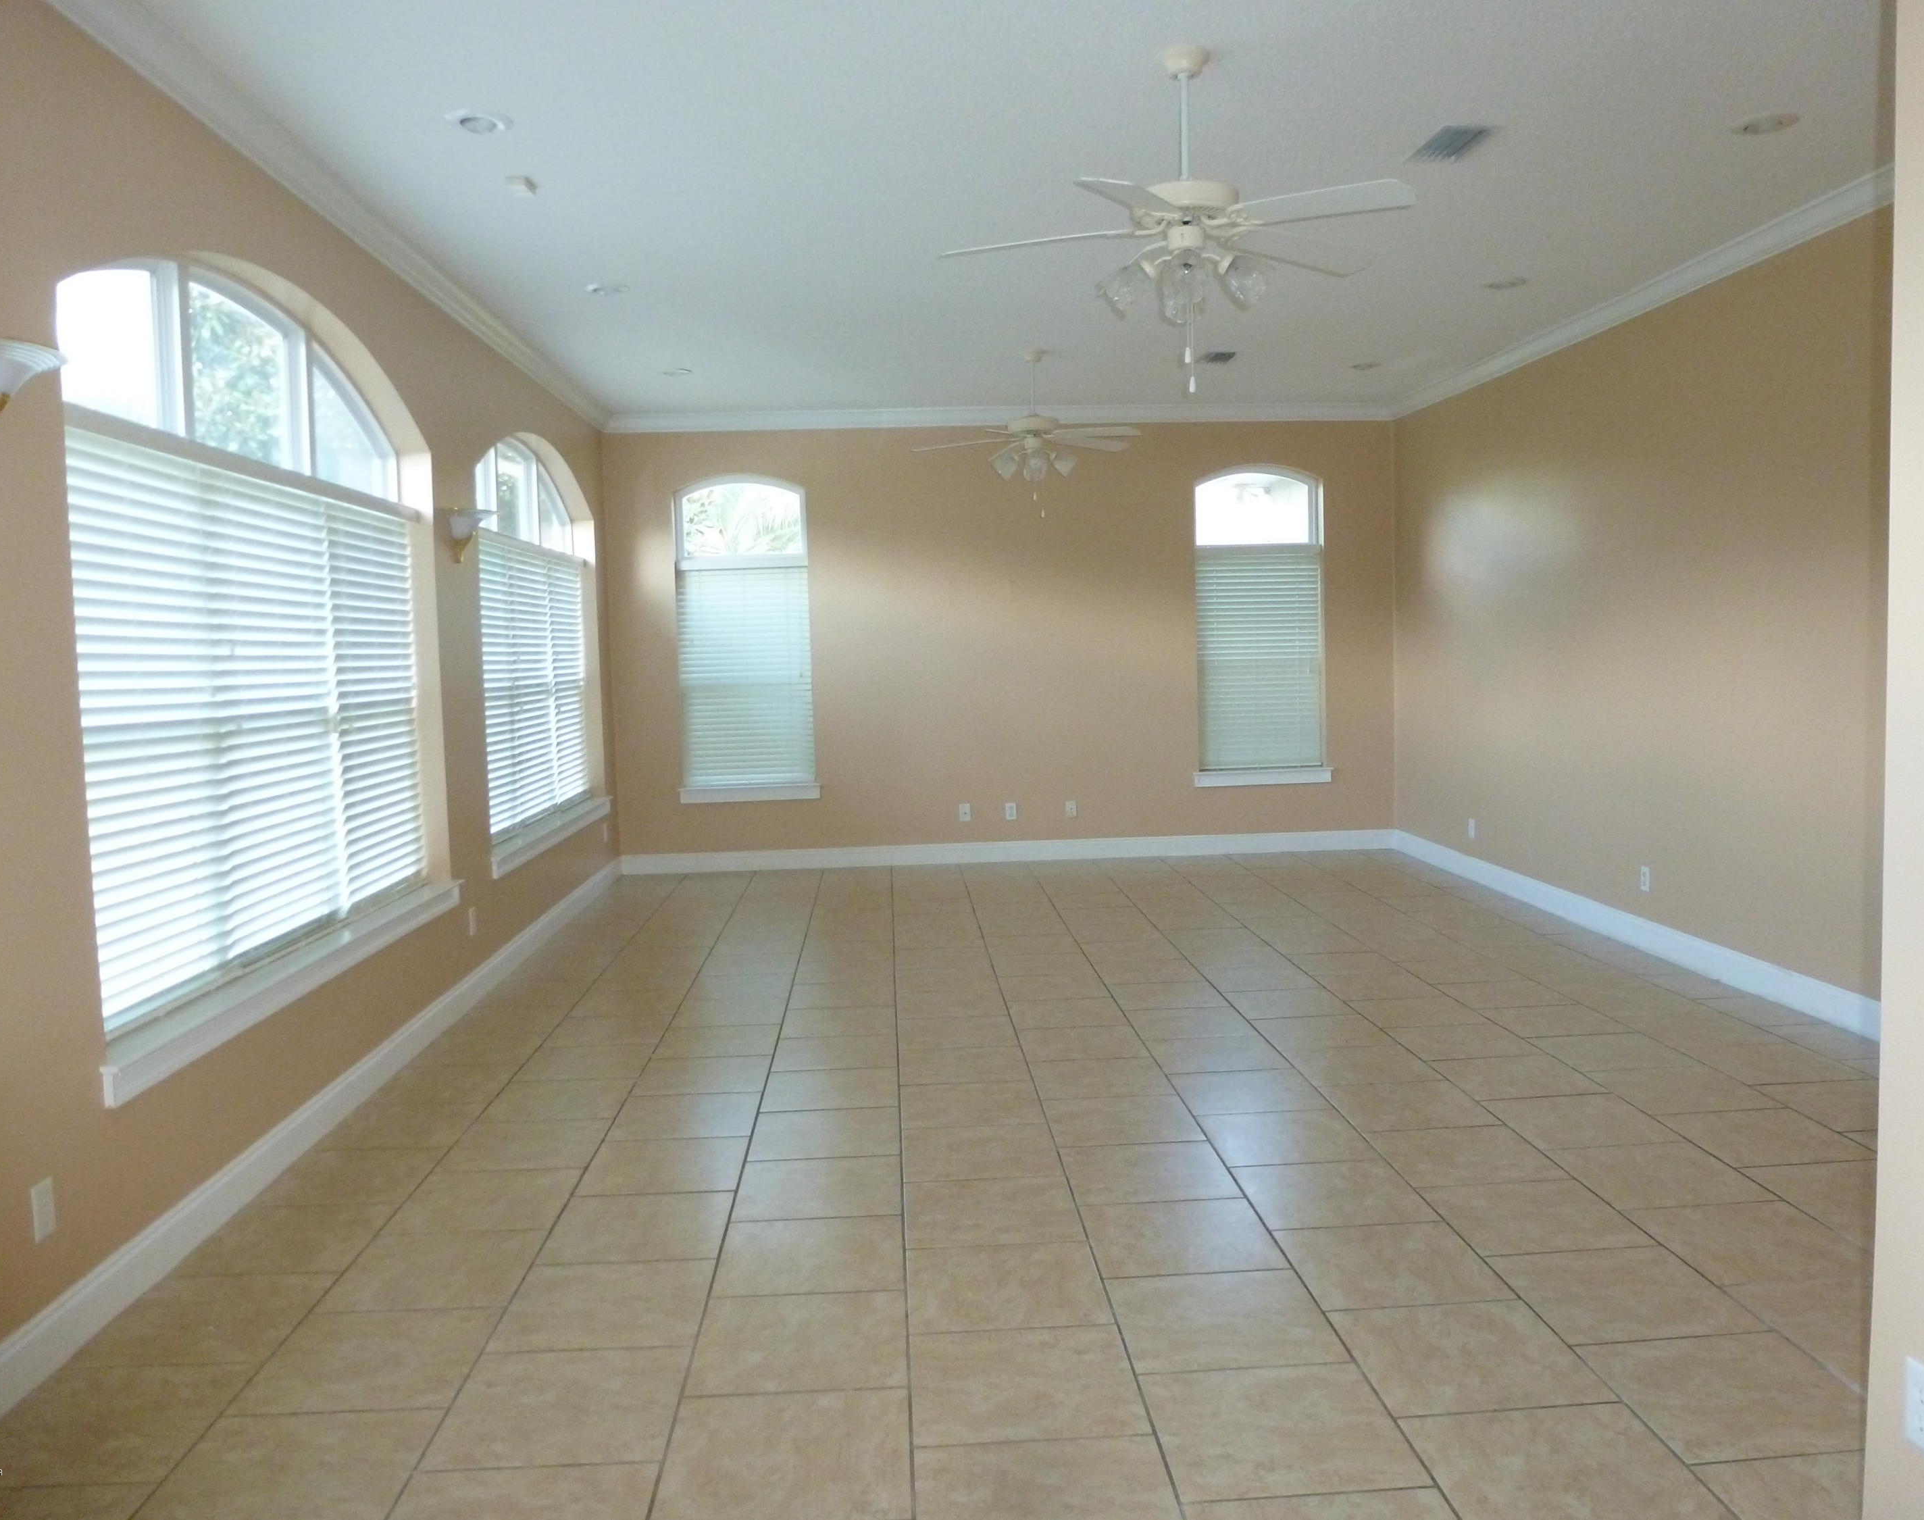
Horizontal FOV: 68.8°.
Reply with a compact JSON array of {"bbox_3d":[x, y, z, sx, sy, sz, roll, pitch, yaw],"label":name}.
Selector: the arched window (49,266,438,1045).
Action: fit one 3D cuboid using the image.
[{"bbox_3d":[-2.122,-0.443,4.439,0.120,2.064,2.569,-2,5,-3],"label":"arched window"}]

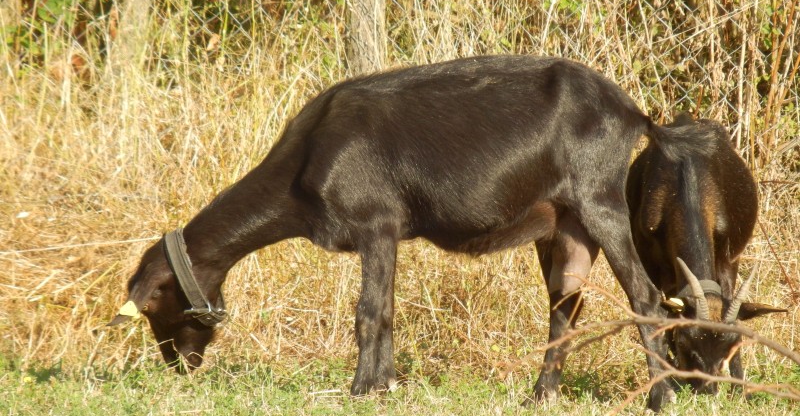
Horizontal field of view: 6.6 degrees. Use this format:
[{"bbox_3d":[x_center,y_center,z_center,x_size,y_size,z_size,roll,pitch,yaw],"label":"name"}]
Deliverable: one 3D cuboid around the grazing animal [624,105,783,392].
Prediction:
[{"bbox_3d":[0.645,0.078,14.879,0.340,0.590,1.050,0,4,-3],"label":"grazing animal"}]

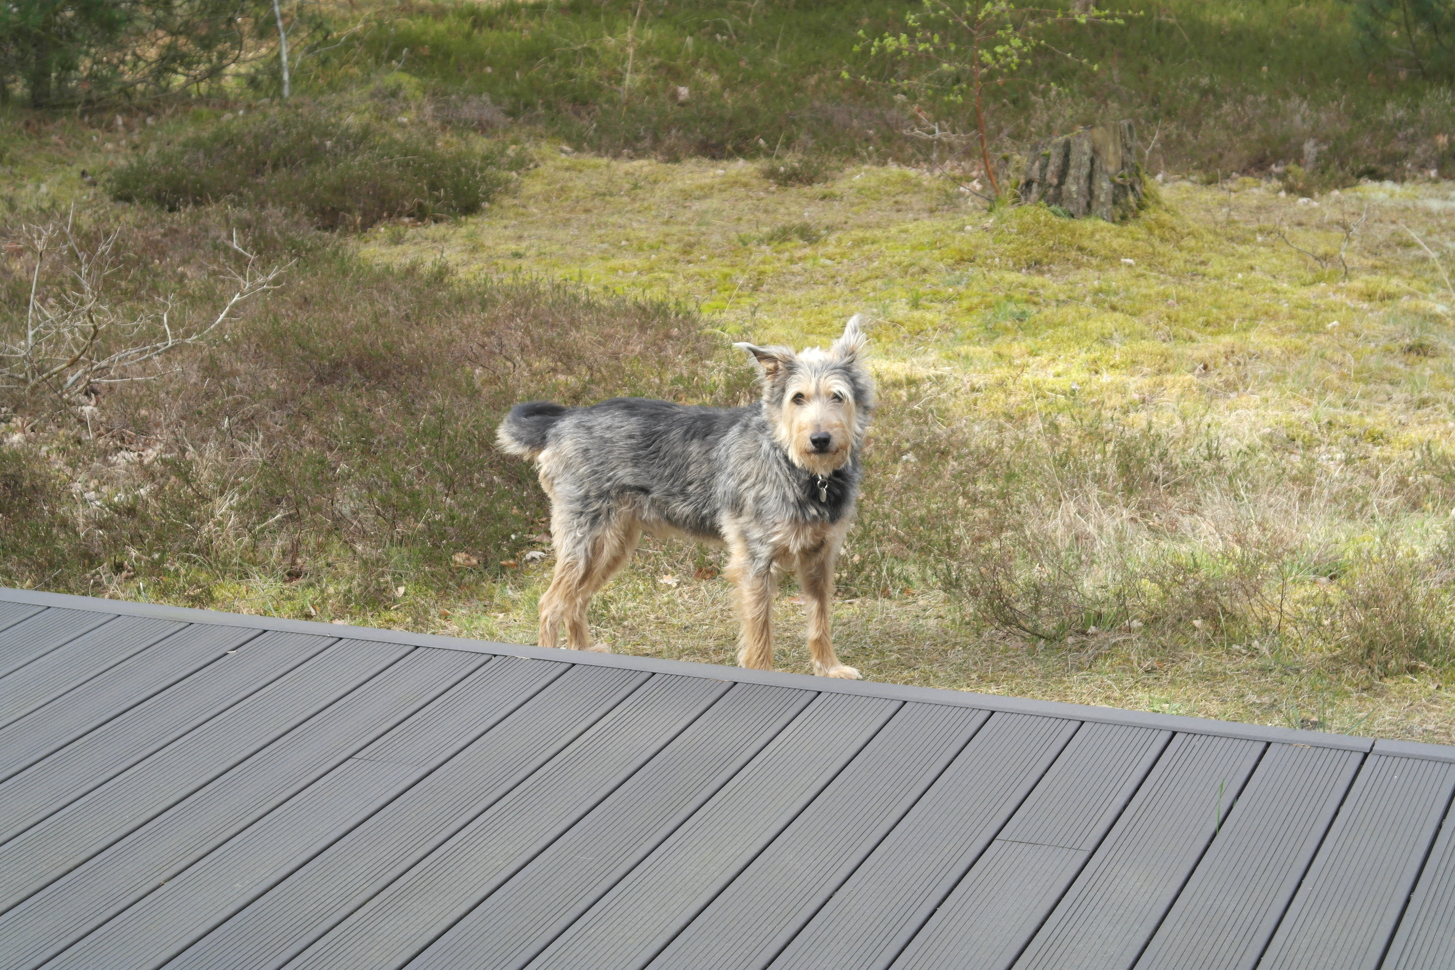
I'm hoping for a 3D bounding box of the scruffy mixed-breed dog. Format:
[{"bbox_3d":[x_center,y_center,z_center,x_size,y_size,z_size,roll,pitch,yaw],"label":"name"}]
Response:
[{"bbox_3d":[-0.113,0.004,5.793,0.730,0.665,0.270,8,16,29],"label":"scruffy mixed-breed dog"}]

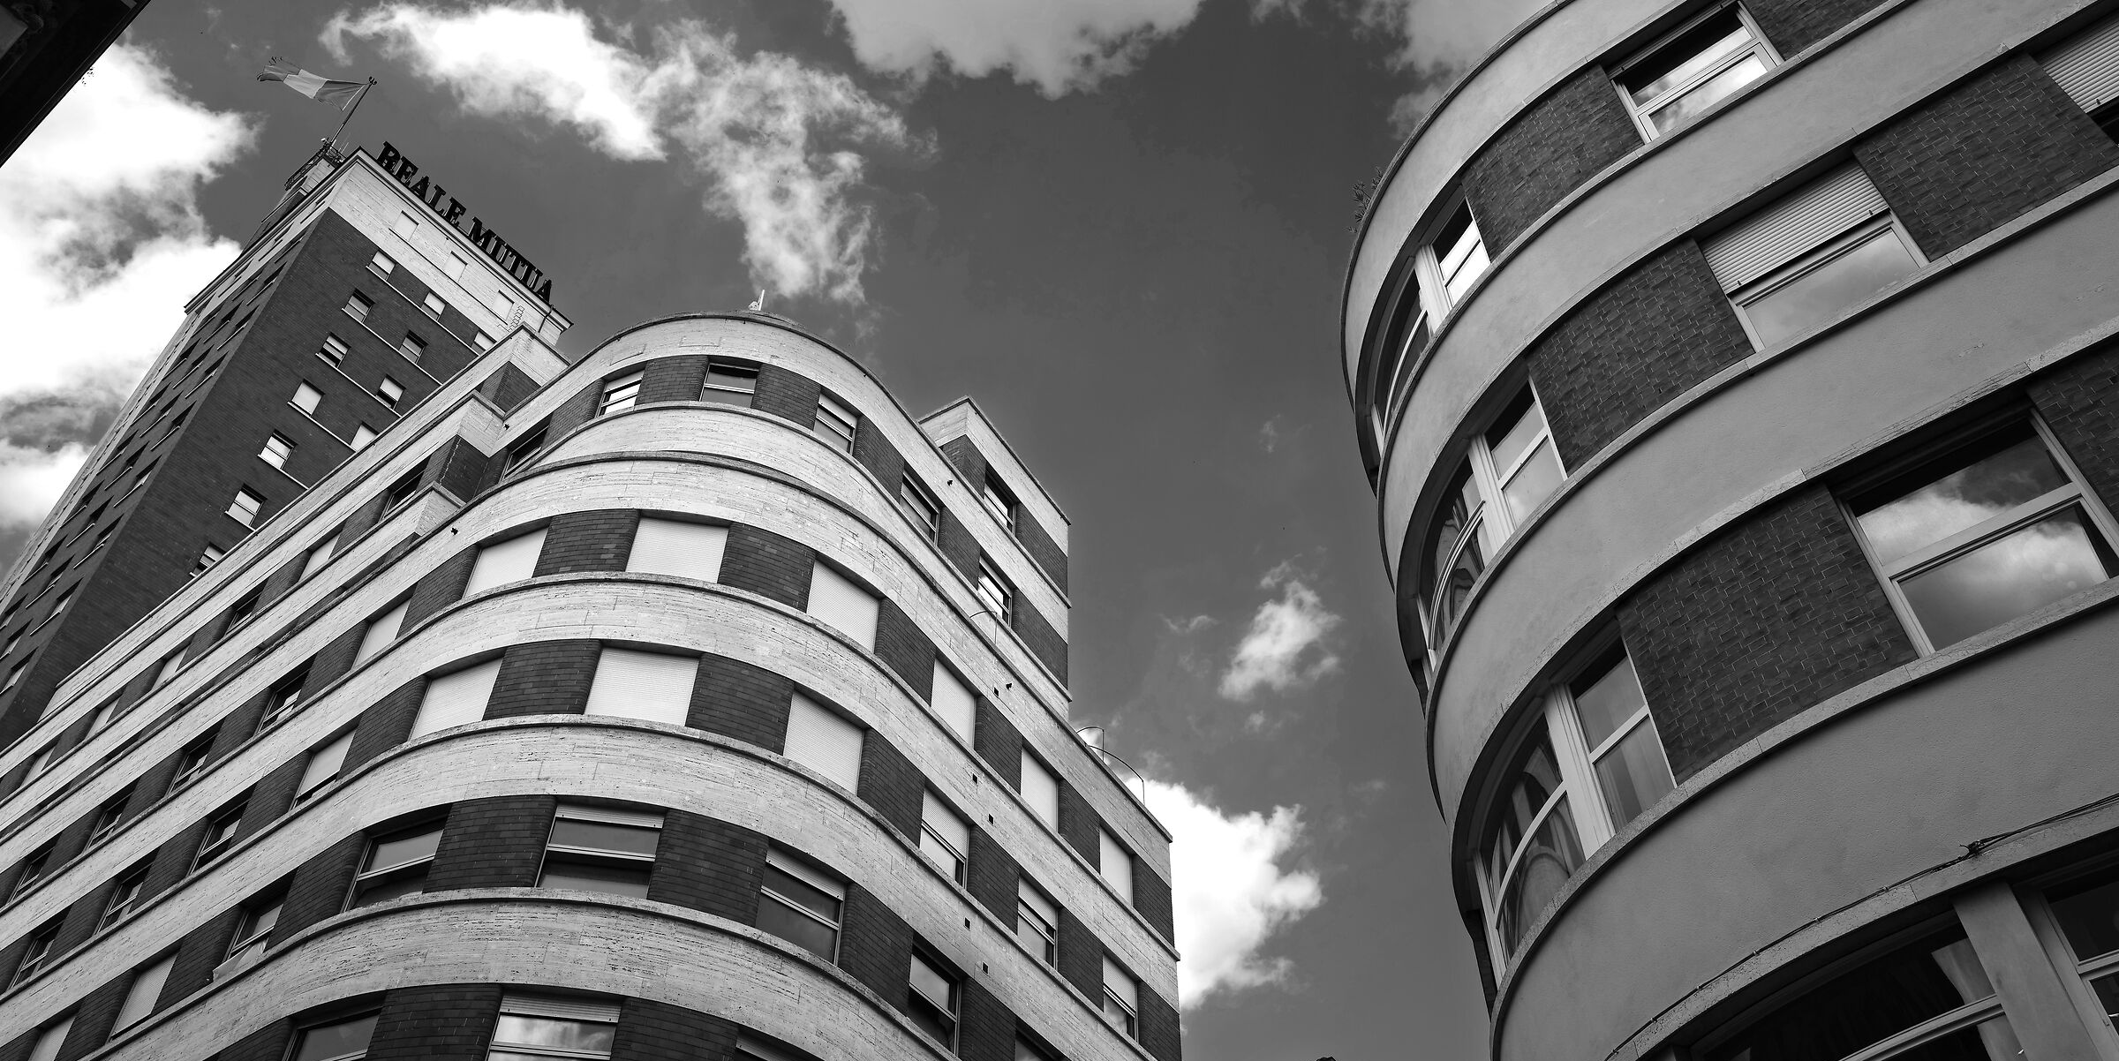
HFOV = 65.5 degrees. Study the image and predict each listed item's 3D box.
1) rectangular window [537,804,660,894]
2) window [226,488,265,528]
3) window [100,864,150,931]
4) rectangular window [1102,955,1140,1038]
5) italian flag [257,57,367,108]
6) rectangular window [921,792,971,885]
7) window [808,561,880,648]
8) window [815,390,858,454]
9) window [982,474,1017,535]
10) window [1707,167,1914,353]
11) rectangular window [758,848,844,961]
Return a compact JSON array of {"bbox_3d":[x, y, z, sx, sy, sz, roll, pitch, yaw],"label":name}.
[{"bbox_3d":[-7.373,5.224,26.614,1.768,1.645,0.150,7,-48,-7],"label":"rectangular window"},{"bbox_3d":[-32.517,-0.894,65.908,0.150,1.645,0.997,-31,-55,25],"label":"window"},{"bbox_3d":[-18.762,7.502,33.201,1.524,1.579,0.180,-29,-54,24],"label":"window"},{"bbox_3d":[1.238,10.166,35.505,0.180,1.579,1.503,-26,-53,22],"label":"rectangular window"},{"bbox_3d":[-42.962,-25.671,94.722,4.699,3.136,0.600,17,-50,-15],"label":"italian flag"},{"bbox_3d":[-2.272,5.961,31.704,0.180,1.579,1.581,-25,-52,21],"label":"rectangular window"},{"bbox_3d":[-4.280,1.596,32.389,1.699,1.579,0.180,35,-57,-28],"label":"window"},{"bbox_3d":[-5.204,-2.403,38.193,1.181,1.462,0.180,35,-56,-27],"label":"window"},{"bbox_3d":[-1.683,-0.620,44.803,0.150,1.470,1.676,-25,-52,21],"label":"window"},{"bbox_3d":[6.430,-2.315,14.104,1.462,1.760,0.150,-30,-54,24],"label":"window"},{"bbox_3d":[-4.310,6.248,27.270,1.699,1.579,0.180,35,-57,-28],"label":"rectangular window"}]

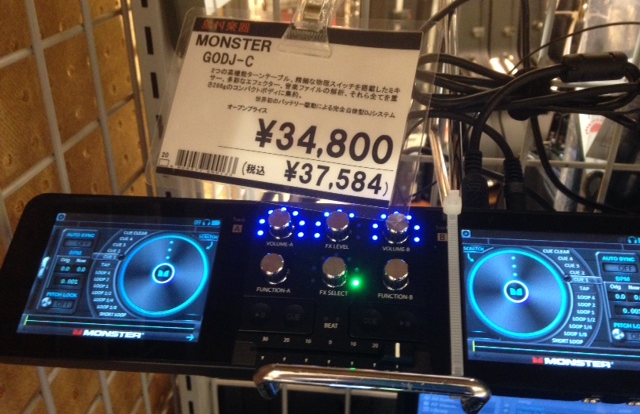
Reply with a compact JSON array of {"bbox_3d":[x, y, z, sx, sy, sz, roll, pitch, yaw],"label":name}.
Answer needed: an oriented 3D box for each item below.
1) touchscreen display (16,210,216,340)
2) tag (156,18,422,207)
[{"bbox_3d":[-0.077,0.027,0.240,0.070,0.003,0.052,2,59,6],"label":"touchscreen display"},{"bbox_3d":[-0.015,-0.043,0.259,0.105,0.074,0.002,9,-9,17],"label":"tag"}]

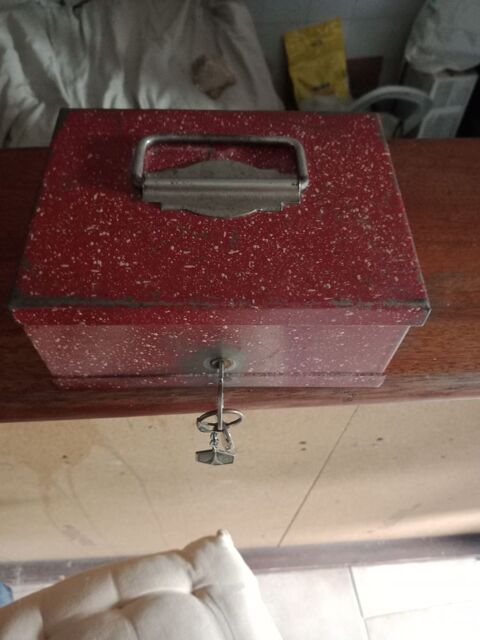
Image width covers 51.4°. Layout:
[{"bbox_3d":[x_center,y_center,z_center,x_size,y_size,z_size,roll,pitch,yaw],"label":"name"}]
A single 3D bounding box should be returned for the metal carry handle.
[{"bbox_3d":[-0.011,-0.089,0.295,0.102,0.010,0.069,0,57,-3],"label":"metal carry handle"}]

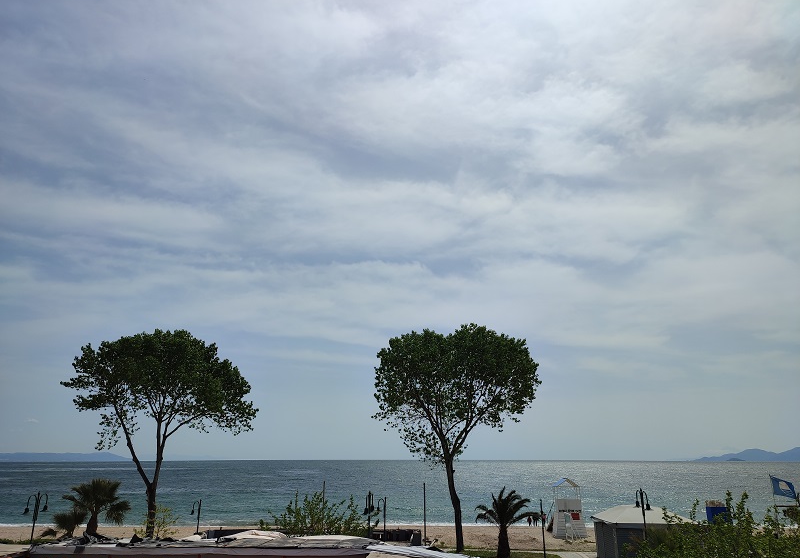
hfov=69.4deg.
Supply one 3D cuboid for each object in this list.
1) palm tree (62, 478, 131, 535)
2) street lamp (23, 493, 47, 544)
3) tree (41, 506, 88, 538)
[{"bbox_3d":[-22.750,17.761,43.160,4.500,5.408,4.400,9,-20,-28],"label":"palm tree"},{"bbox_3d":[-21.080,14.834,33.073,0.450,4.941,1.900,-2,-18,7],"label":"street lamp"},{"bbox_3d":[-24.893,18.743,42.851,3.200,3.350,3.100,9,-20,-28],"label":"tree"}]

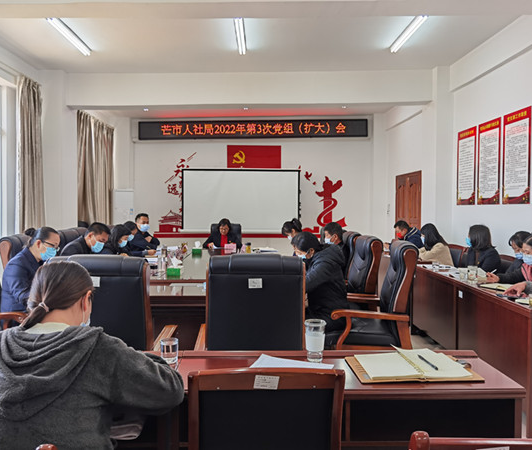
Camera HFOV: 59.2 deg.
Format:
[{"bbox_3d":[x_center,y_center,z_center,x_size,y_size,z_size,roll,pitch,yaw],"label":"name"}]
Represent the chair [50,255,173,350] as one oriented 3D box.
[{"bbox_3d":[-0.897,0.738,2.751,0.650,1.160,0.680,0,2,-1],"label":"chair"}]

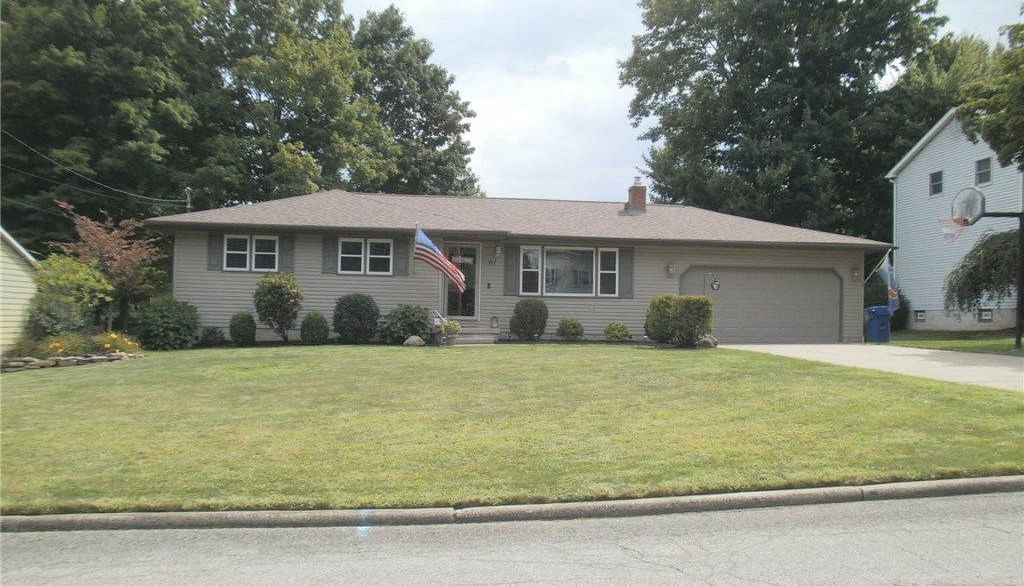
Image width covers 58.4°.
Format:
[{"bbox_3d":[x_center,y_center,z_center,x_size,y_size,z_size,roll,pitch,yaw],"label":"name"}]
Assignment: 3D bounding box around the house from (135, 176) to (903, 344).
[{"bbox_3d":[0.275,-1.010,29.200,20.400,5.000,9.300,1,-2,-6],"label":"house"}]

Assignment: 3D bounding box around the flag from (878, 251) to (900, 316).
[{"bbox_3d":[10.921,-0.305,26.600,0.660,1.720,0.400,1,-2,-6],"label":"flag"}]

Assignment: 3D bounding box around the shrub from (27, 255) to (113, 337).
[{"bbox_3d":[-10.037,0.147,20.800,1.900,2.000,1.800,1,-2,-6],"label":"shrub"}]

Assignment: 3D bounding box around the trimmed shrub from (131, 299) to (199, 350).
[{"bbox_3d":[-8.299,0.752,21.900,1.600,1.200,1.500,1,-2,-6],"label":"trimmed shrub"}]

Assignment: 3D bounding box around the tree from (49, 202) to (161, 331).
[{"bbox_3d":[-10.088,-0.507,22.700,2.750,3.450,2.700,1,-2,-6],"label":"tree"}]

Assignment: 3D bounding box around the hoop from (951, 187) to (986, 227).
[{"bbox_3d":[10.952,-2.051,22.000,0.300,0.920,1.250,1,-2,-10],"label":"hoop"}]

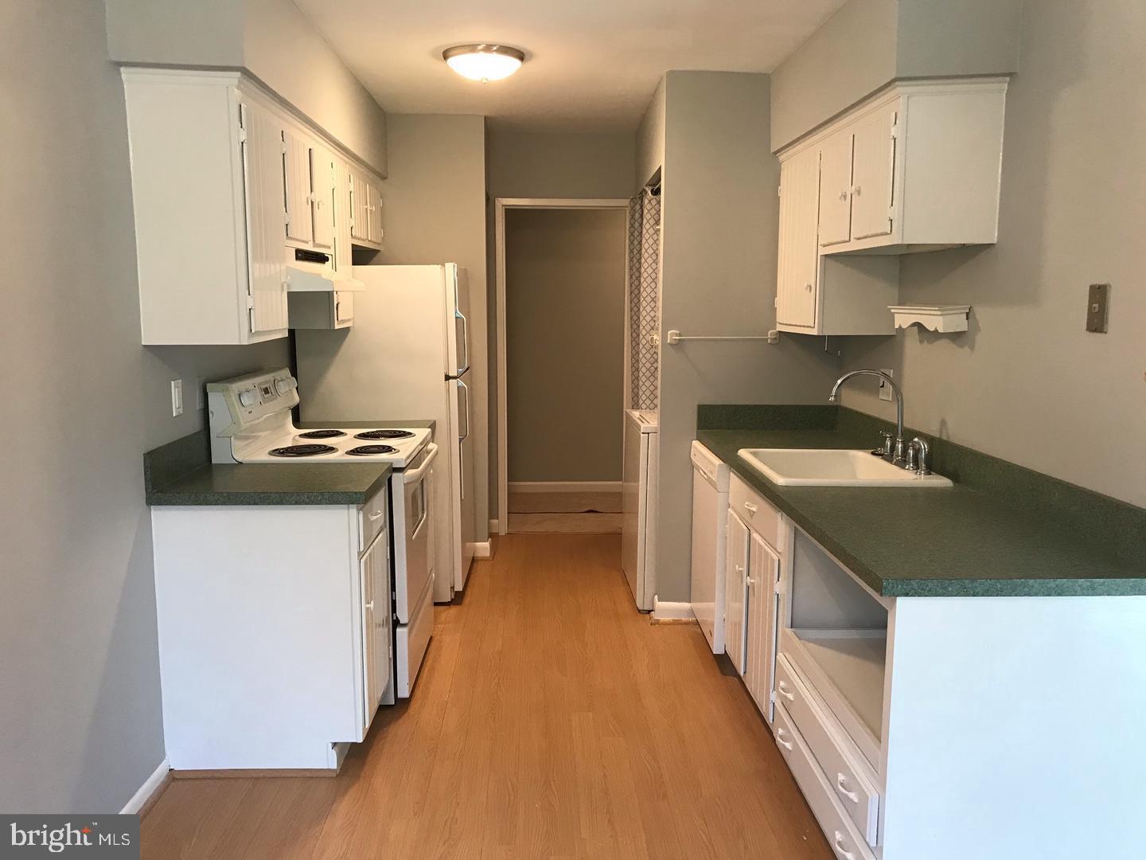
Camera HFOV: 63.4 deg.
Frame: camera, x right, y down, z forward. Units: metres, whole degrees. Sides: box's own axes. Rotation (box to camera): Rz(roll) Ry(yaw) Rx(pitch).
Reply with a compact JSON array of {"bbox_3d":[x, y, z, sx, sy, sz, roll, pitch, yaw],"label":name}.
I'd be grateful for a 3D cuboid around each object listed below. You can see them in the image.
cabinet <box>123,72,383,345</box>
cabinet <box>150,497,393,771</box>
[{"bbox_3d":[-1.142,-0.802,3.876,0.323,0.767,2.495,0,8,-2],"label":"cabinet"},{"bbox_3d":[-0.966,0.618,3.120,0.628,0.874,0.505,0,8,-2],"label":"cabinet"}]

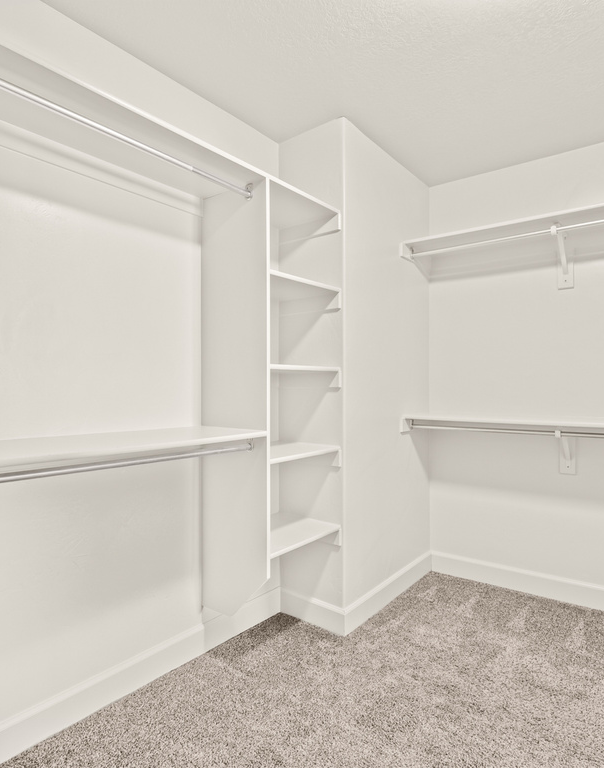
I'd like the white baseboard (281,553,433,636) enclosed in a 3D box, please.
[{"bbox_3d":[0.353,1.129,2.766,0.428,0.117,1.033,0,-1,38],"label":"white baseboard"}]

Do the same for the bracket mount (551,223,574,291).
[{"bbox_3d":[1.354,-0.658,2.476,0.077,0.278,0.336,0,-1,36],"label":"bracket mount"}]

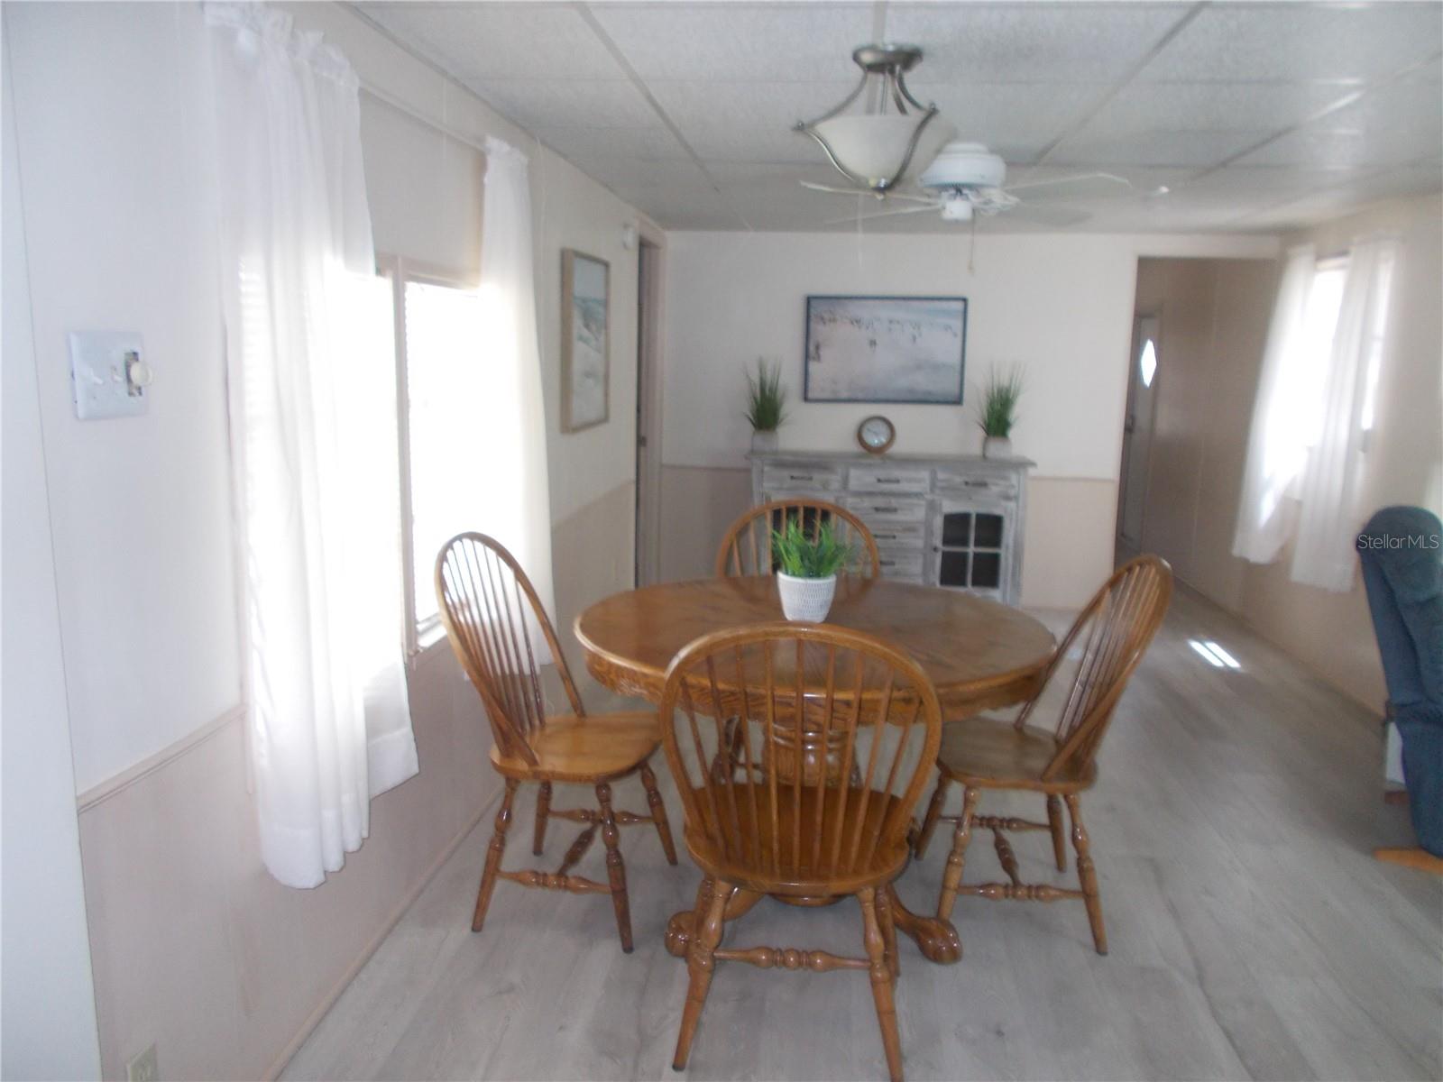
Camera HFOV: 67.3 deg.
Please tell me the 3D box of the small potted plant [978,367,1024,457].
[{"bbox_3d":[1.551,-0.714,6.017,0.245,0.520,0.220,2,10,6],"label":"small potted plant"}]

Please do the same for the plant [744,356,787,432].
[{"bbox_3d":[0.252,-0.835,6.207,0.239,0.428,0.225,2,10,6],"label":"plant"}]

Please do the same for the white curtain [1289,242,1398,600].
[{"bbox_3d":[2.746,-0.533,4.786,0.131,1.537,0.536,2,10,6],"label":"white curtain"}]

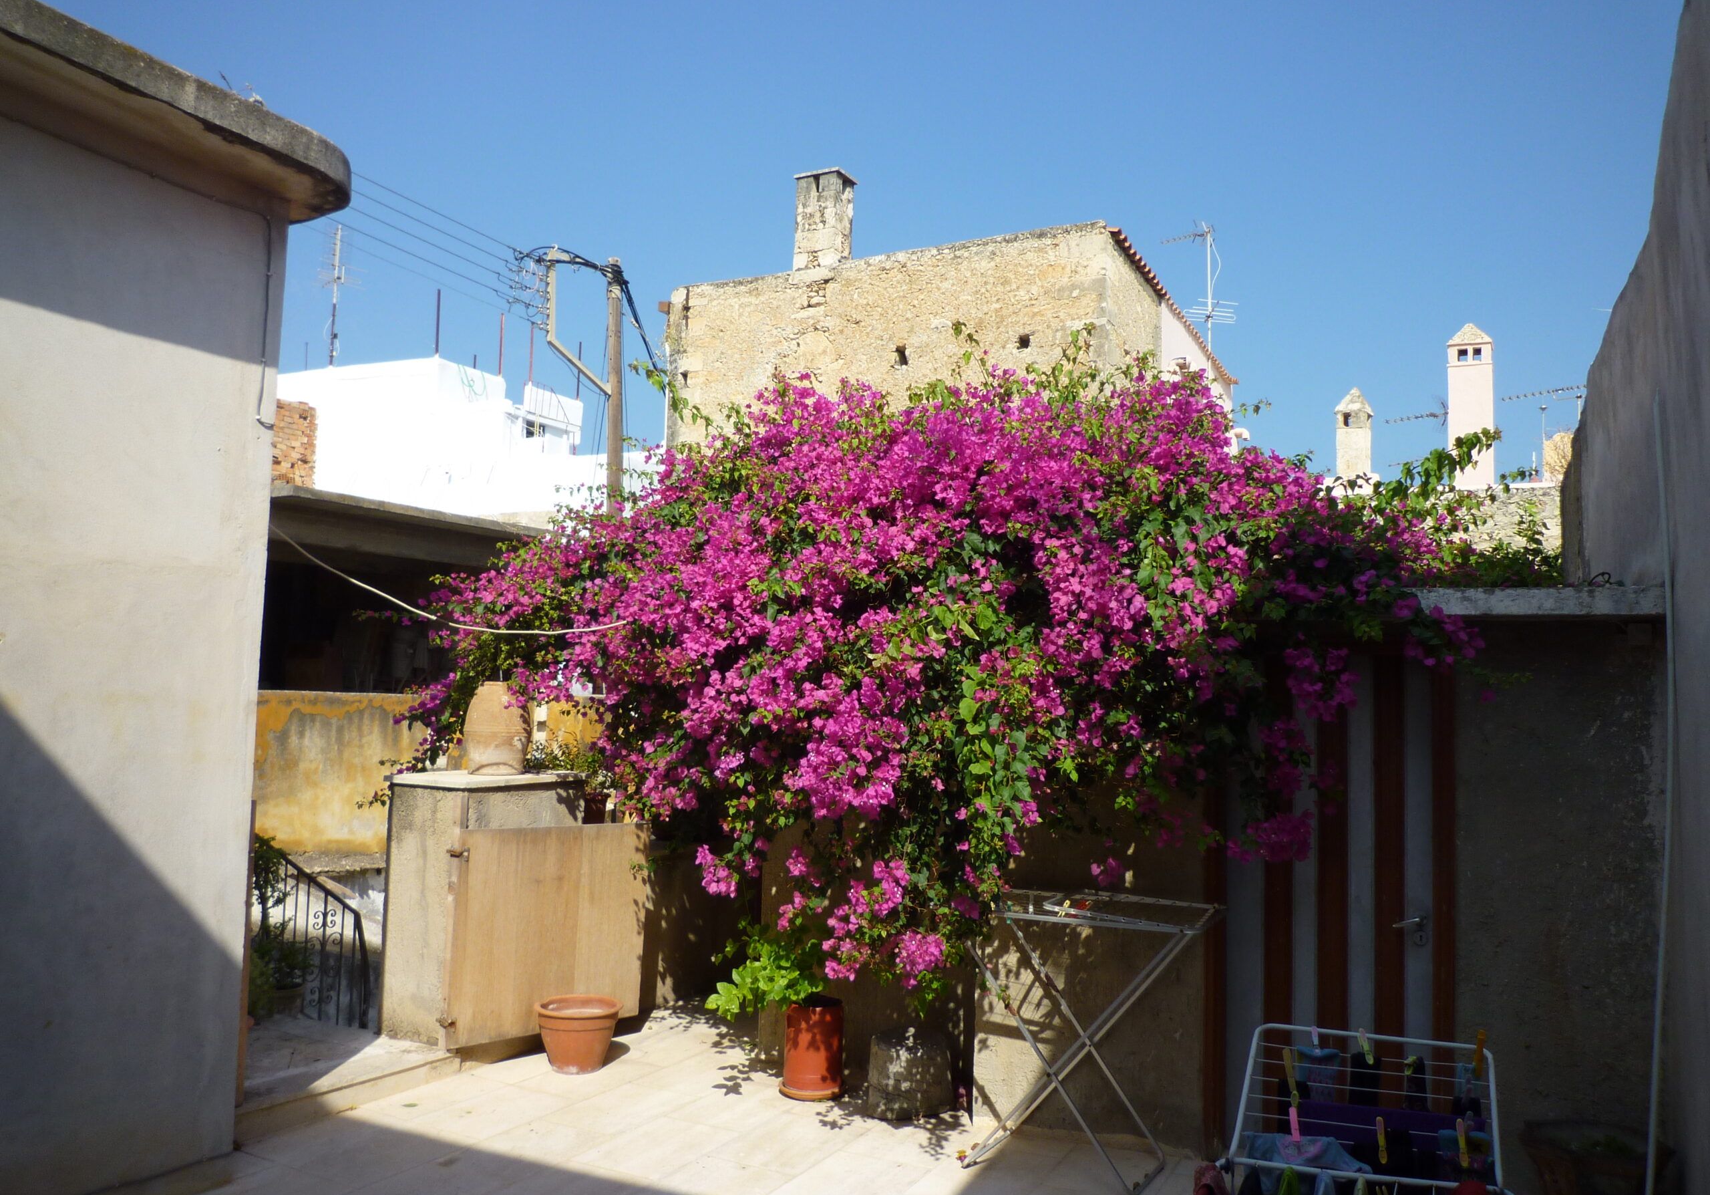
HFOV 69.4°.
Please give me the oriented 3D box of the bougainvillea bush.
[{"bbox_3d":[0.196,0.343,5.847,4.900,2.730,1.800,-1,-5,28],"label":"bougainvillea bush"}]

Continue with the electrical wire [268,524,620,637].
[{"bbox_3d":[-1.683,-0.047,5.297,1.527,0.392,0.080,5,-5,-33],"label":"electrical wire"}]

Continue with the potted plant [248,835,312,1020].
[{"bbox_3d":[-2.931,1.663,6.354,0.360,0.890,0.360,-1,-5,28],"label":"potted plant"}]

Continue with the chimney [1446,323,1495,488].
[{"bbox_3d":[8.251,-2.582,16.591,0.570,2.262,0.570,-1,-5,28],"label":"chimney"}]

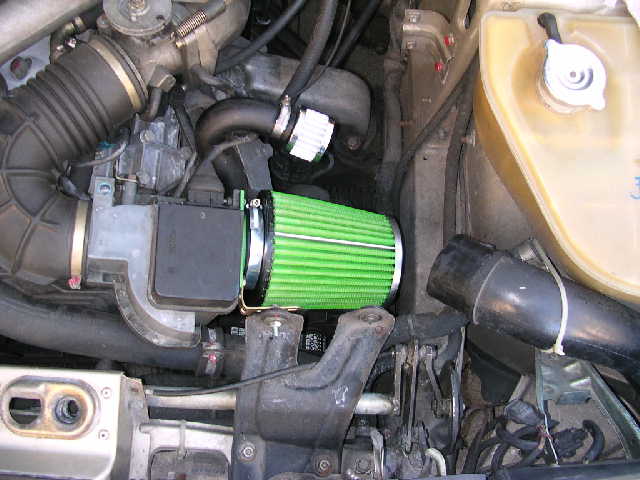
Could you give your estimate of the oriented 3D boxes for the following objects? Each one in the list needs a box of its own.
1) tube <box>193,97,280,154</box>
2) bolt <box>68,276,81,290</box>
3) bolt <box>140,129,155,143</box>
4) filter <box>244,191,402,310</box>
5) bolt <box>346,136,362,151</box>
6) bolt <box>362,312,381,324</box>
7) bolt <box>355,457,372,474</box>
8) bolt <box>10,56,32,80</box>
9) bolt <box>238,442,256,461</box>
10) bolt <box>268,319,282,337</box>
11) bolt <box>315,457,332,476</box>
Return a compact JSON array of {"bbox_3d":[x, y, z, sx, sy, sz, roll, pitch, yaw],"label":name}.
[{"bbox_3d":[-0.097,-0.133,0.800,0.098,0.055,0.068,0,63,0],"label":"tube"},{"bbox_3d":[-0.273,0.048,0.760,0.012,0.012,0.010,0,30,0],"label":"bolt"},{"bbox_3d":[-0.212,-0.128,0.840,0.015,0.010,0.015,0,63,0],"label":"bolt"},{"bbox_3d":[0.003,0.014,0.770,0.162,0.132,0.132,4,89,-12],"label":"filter"},{"bbox_3d":[0.044,-0.123,0.870,0.016,0.010,0.016,0,63,0],"label":"bolt"},{"bbox_3d":[0.054,0.083,0.720,0.017,0.017,0.011,0,37,0],"label":"bolt"},{"bbox_3d":[0.048,0.248,0.750,0.016,0.010,0.016,0,76,0],"label":"bolt"},{"bbox_3d":[-0.362,-0.208,0.830,0.023,0.013,0.023,0,63,0],"label":"bolt"},{"bbox_3d":[-0.076,0.223,0.720,0.016,0.010,0.016,0,76,0],"label":"bolt"},{"bbox_3d":[-0.046,0.091,0.710,0.015,0.015,0.014,0,49,0],"label":"bolt"},{"bbox_3d":[0.004,0.238,0.720,0.016,0.010,0.016,0,76,0],"label":"bolt"}]

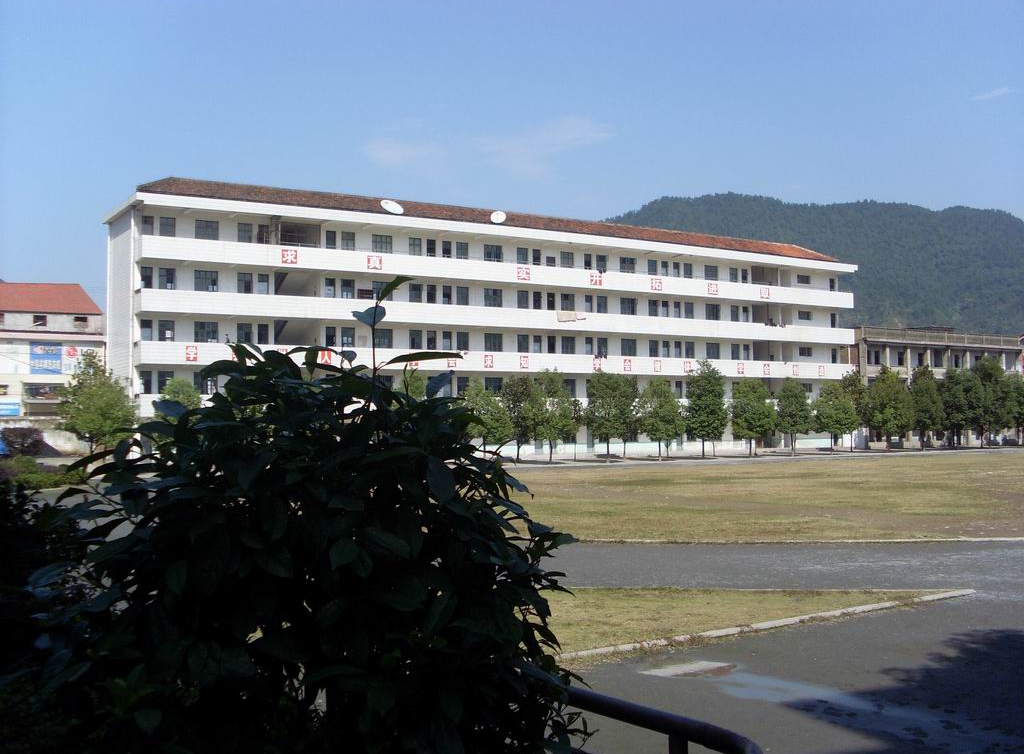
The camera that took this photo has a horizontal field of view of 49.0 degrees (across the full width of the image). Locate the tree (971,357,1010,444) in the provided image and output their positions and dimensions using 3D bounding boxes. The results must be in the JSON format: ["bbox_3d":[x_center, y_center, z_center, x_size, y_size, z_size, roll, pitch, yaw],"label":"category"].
[{"bbox_3d":[42.480,2.160,100.000,3.700,8.140,3.700,-1,-3,0],"label":"tree"}]

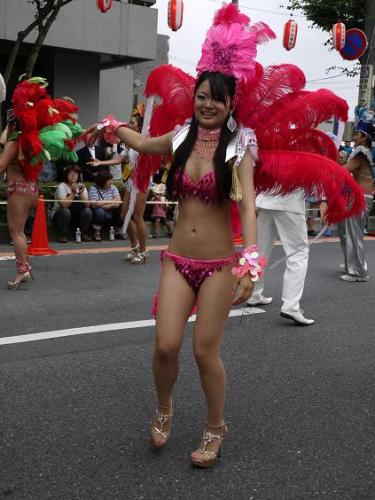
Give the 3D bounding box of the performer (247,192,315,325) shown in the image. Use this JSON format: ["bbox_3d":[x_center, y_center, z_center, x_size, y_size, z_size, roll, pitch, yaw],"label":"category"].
[{"bbox_3d":[0.822,-0.305,5.254,0.580,1.700,0.550,5,9,17],"label":"performer"}]

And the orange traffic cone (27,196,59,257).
[{"bbox_3d":[-1.763,-0.314,7.789,0.360,0.690,0.360,0,10,-13],"label":"orange traffic cone"}]

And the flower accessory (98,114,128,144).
[{"bbox_3d":[-0.332,-0.533,2.813,0.130,0.125,0.120,6,10,20],"label":"flower accessory"}]

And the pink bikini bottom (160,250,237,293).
[{"bbox_3d":[0.051,0.087,2.620,0.310,0.165,0.210,4,9,14],"label":"pink bikini bottom"}]

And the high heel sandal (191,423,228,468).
[{"bbox_3d":[0.098,0.866,2.838,0.085,0.150,0.205,8,11,29],"label":"high heel sandal"}]

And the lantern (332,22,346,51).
[{"bbox_3d":[2.544,-3.573,10.636,0.210,0.460,0.210,2,10,0],"label":"lantern"}]

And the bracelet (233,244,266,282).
[{"bbox_3d":[0.251,0.055,2.573,0.135,0.145,0.120,2,10,0],"label":"bracelet"}]

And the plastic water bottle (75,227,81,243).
[{"bbox_3d":[-1.555,-0.209,9.050,0.068,0.207,0.068,2,8,0],"label":"plastic water bottle"}]

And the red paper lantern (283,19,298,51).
[{"bbox_3d":[1.615,-3.375,9.966,0.215,0.470,0.215,2,10,0],"label":"red paper lantern"}]

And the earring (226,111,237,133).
[{"bbox_3d":[0.175,-0.512,2.530,0.038,0.085,0.012,3,9,3],"label":"earring"}]

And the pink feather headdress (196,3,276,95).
[{"bbox_3d":[0.195,-0.802,2.530,0.305,0.350,0.200,4,9,13],"label":"pink feather headdress"}]

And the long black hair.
[{"bbox_3d":[0.060,-0.459,2.550,0.270,0.510,0.230,4,9,14],"label":"long black hair"}]

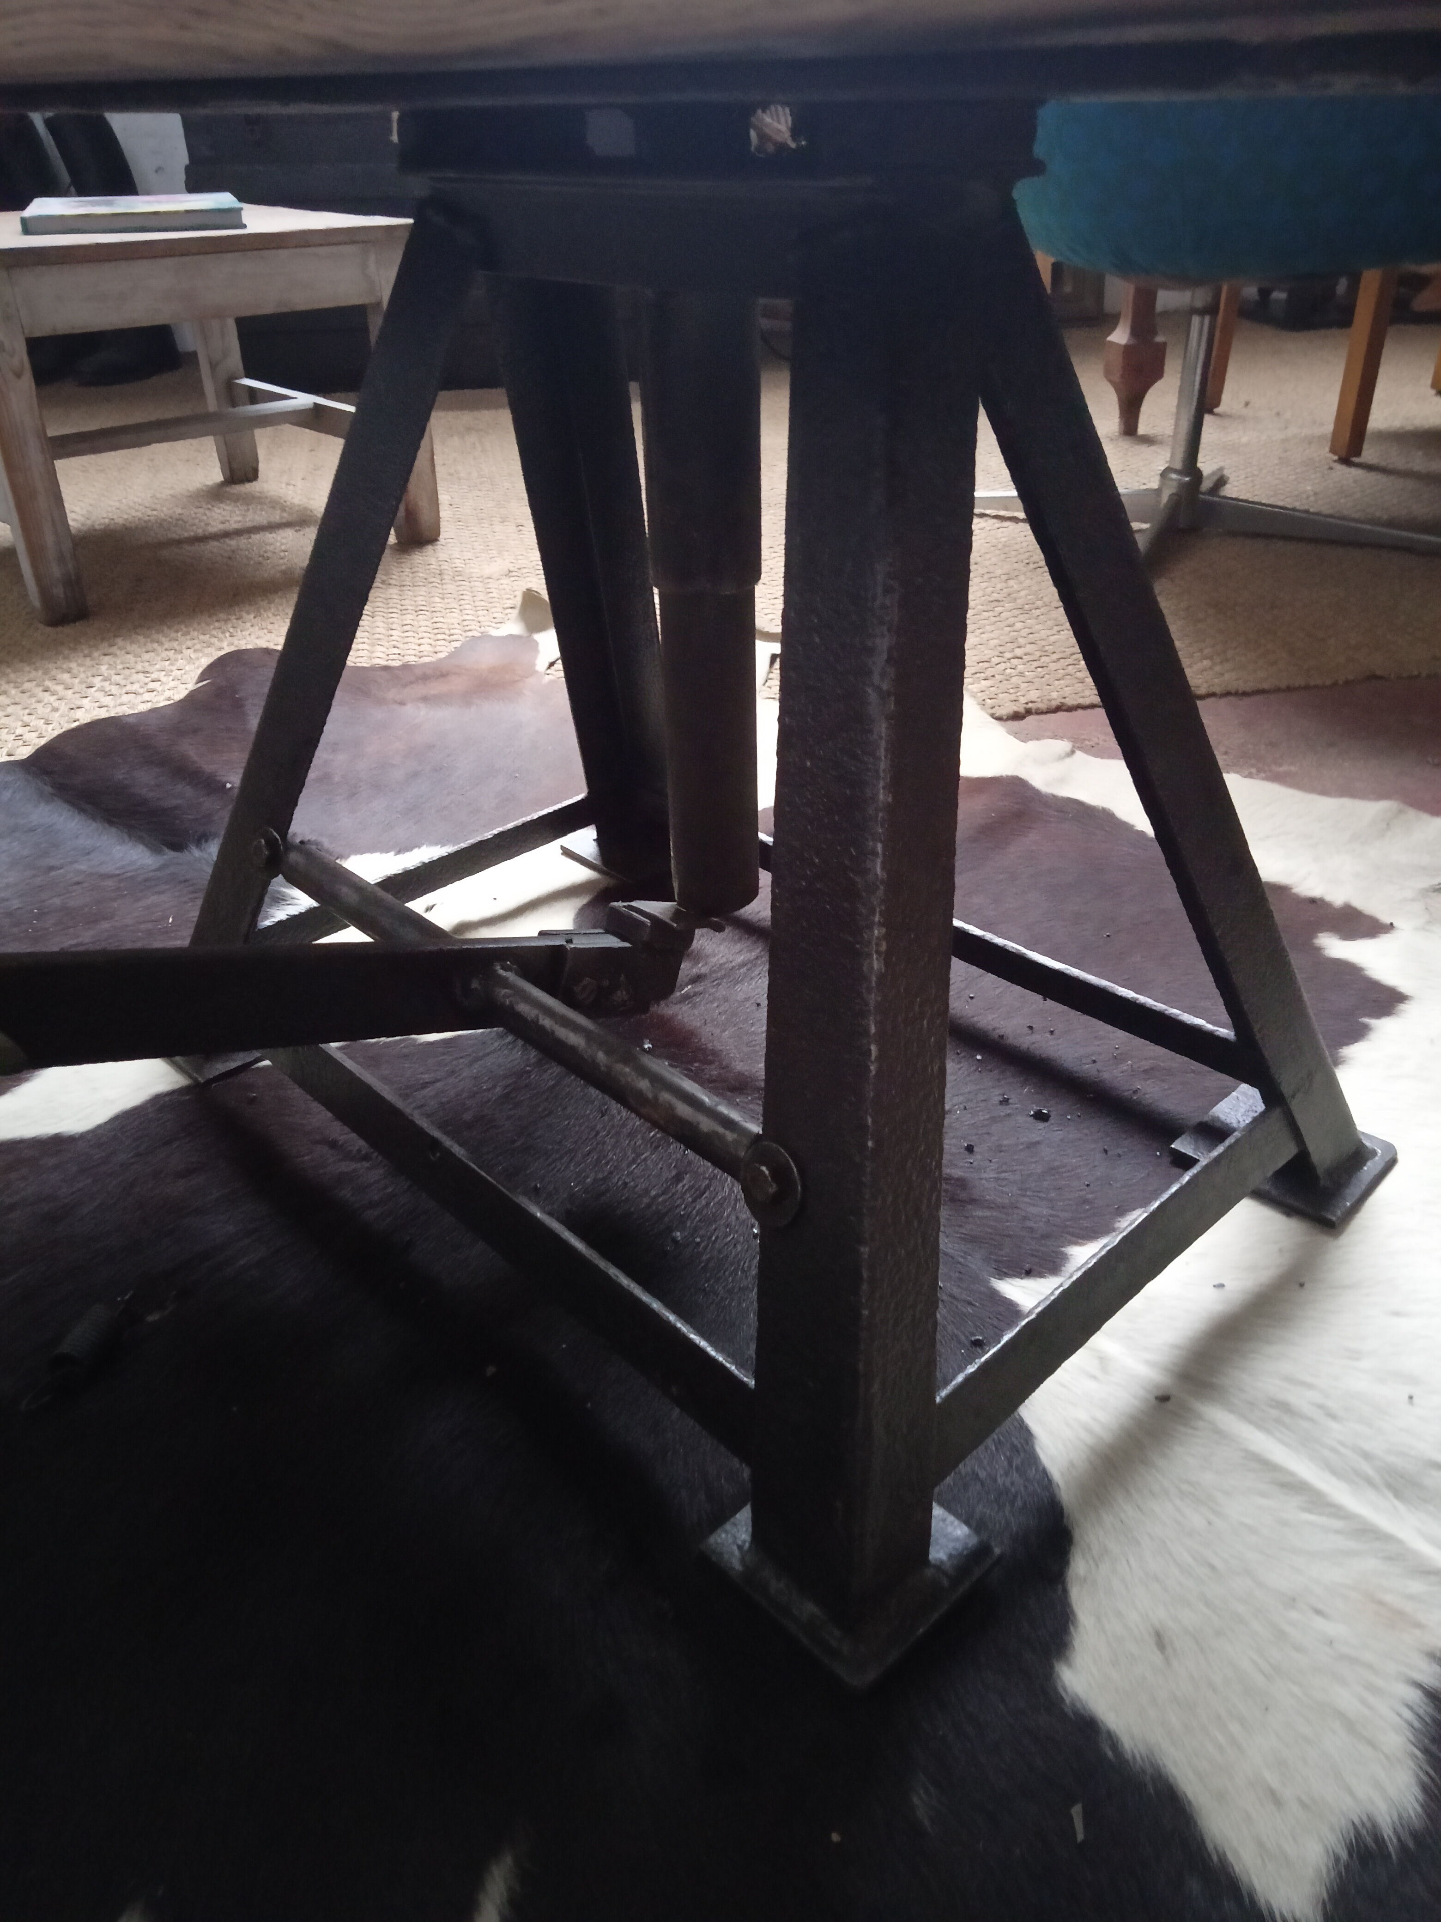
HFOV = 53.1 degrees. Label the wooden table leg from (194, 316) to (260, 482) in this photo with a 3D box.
[{"bbox_3d":[-0.803,-0.962,2.297,0.050,0.373,0.050,-25,39,-35],"label":"wooden table leg"}]

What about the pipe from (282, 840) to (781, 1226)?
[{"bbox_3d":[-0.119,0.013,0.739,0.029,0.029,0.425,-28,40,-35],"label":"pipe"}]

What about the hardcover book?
[{"bbox_3d":[-0.761,-0.975,1.881,0.254,0.021,0.319,-13,33,-20],"label":"hardcover book"}]

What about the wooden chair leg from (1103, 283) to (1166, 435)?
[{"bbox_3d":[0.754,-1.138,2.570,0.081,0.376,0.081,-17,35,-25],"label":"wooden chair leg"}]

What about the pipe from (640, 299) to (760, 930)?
[{"bbox_3d":[-0.005,-0.188,0.751,0.056,0.361,0.056,-1,32,1],"label":"pipe"}]

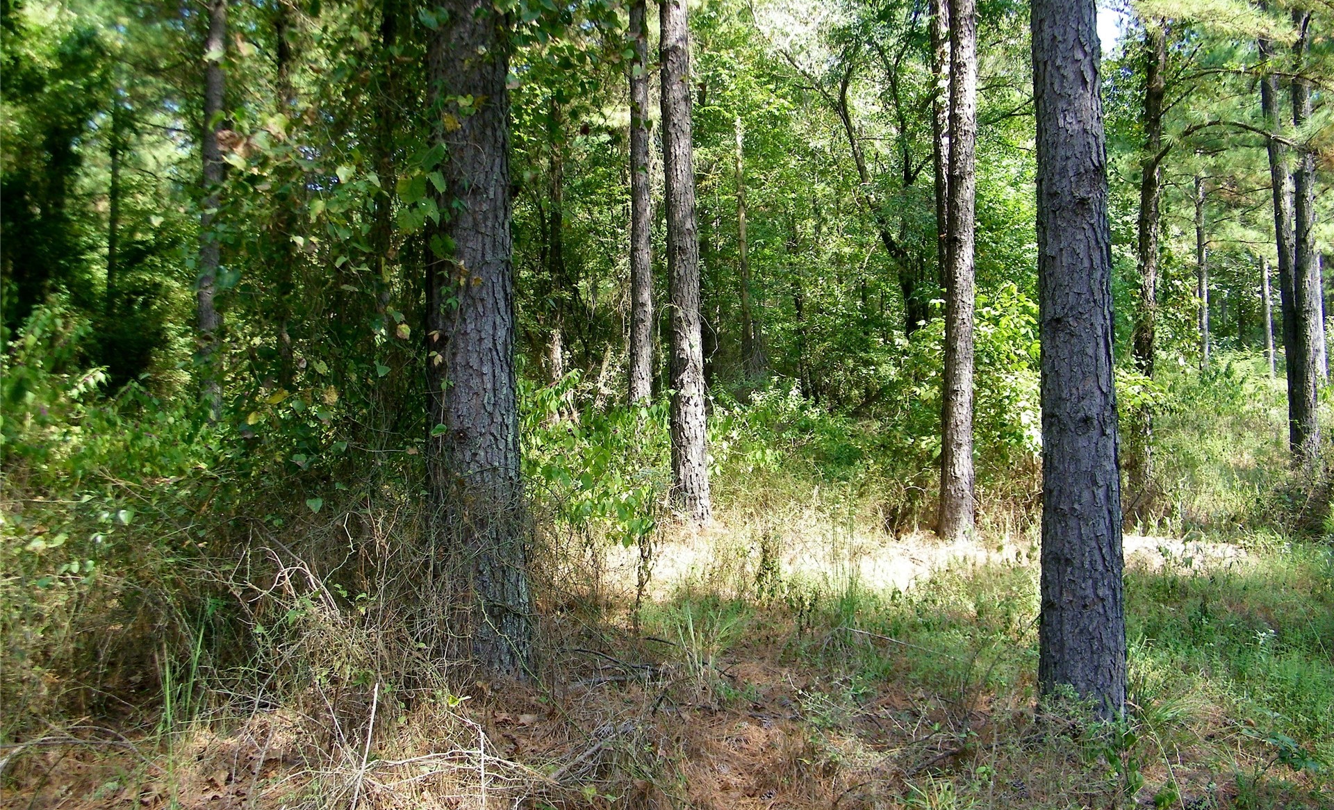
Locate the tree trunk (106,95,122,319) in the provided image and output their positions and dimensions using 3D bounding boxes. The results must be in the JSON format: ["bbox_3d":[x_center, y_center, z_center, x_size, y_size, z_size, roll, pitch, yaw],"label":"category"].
[{"bbox_3d":[-11.272,-4.037,22.000,0.190,4.700,0.190,3,2,0],"label":"tree trunk"}]

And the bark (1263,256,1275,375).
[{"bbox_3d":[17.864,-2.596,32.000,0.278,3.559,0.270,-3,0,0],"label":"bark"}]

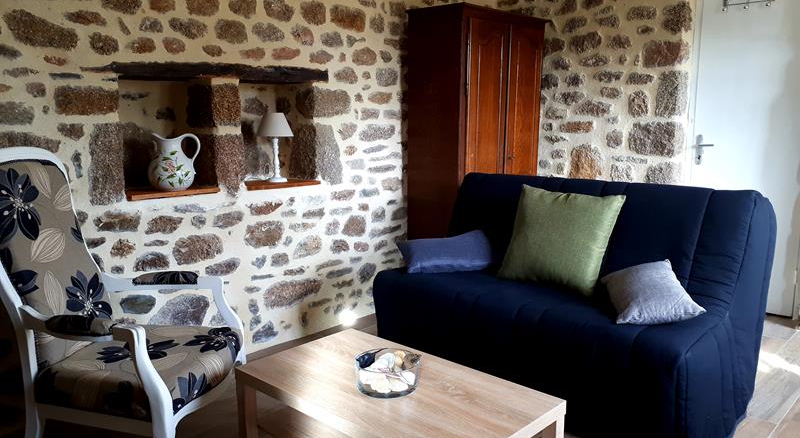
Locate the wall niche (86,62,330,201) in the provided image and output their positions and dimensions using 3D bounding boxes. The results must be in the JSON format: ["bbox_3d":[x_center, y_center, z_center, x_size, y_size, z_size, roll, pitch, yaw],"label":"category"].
[{"bbox_3d":[-0.921,-0.448,3.133,0.320,0.615,1.250,8,12,42],"label":"wall niche"}]

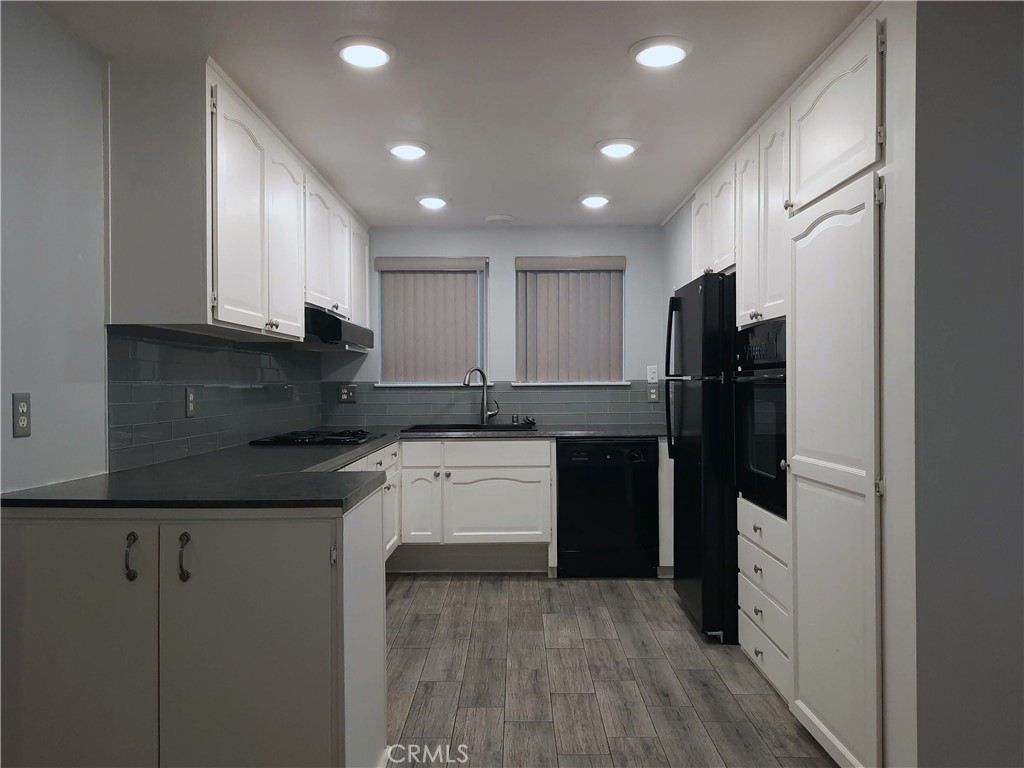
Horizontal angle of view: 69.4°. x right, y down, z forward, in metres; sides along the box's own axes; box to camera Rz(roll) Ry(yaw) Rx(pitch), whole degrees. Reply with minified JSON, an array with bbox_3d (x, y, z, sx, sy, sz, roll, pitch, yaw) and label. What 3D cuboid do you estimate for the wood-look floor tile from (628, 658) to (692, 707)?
[{"bbox_3d":[0.582,1.188,2.945,0.170,0.010,0.462,0,1,0],"label":"wood-look floor tile"}]

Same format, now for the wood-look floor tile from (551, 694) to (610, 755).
[{"bbox_3d":[0.233,1.188,2.595,0.171,0.010,0.469,0,0,0],"label":"wood-look floor tile"}]

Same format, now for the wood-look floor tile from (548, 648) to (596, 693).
[{"bbox_3d":[0.237,1.187,3.067,0.171,0.010,0.469,0,0,0],"label":"wood-look floor tile"}]

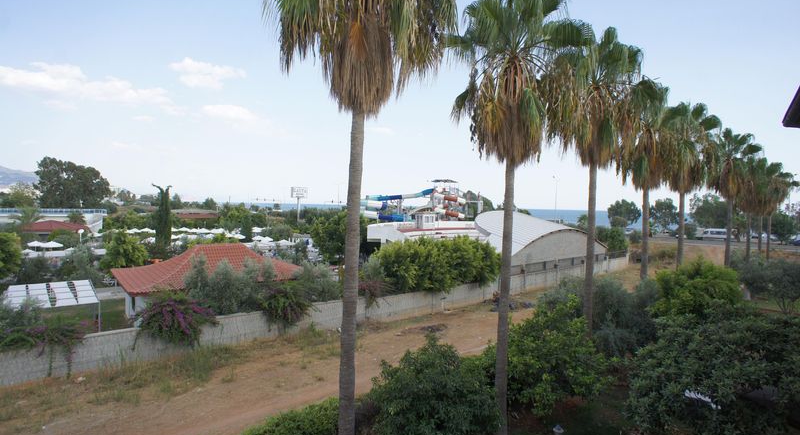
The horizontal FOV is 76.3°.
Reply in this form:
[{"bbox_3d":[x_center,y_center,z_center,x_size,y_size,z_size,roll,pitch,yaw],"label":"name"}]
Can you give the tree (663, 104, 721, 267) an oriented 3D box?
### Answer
[{"bbox_3d":[16.290,-0.400,28.930,3.700,12.000,3.600,1,1,0],"label":"tree"}]

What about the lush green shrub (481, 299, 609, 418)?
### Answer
[{"bbox_3d":[5.103,4.778,17.844,4.400,4.100,4.100,1,1,0],"label":"lush green shrub"}]

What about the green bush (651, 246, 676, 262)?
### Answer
[{"bbox_3d":[41.431,5.660,80.000,4.100,2.500,3.500,2,1,27],"label":"green bush"}]

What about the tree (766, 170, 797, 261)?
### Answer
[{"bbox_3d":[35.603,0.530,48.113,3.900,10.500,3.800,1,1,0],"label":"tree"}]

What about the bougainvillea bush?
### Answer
[{"bbox_3d":[-11.955,5.329,27.000,2.000,2.700,3.500,2,2,44],"label":"bougainvillea bush"}]

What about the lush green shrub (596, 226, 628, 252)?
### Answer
[{"bbox_3d":[32.501,3.861,78.084,4.900,5.200,4.600,2,1,23],"label":"lush green shrub"}]

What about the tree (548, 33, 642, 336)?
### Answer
[{"bbox_3d":[7.622,-0.594,20.147,3.900,13.600,3.800,1,1,0],"label":"tree"}]

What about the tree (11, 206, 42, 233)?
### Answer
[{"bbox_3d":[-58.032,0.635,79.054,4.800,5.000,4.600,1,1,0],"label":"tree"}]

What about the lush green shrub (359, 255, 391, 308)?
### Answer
[{"bbox_3d":[-1.825,4.413,35.039,2.300,3.600,2.200,1,1,0],"label":"lush green shrub"}]

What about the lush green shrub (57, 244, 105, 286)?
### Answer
[{"bbox_3d":[-28.281,4.225,45.038,4.100,3.500,3.800,1,1,0],"label":"lush green shrub"}]

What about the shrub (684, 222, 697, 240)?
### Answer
[{"bbox_3d":[57.688,2.543,101.038,2.500,3.500,2.400,1,1,0],"label":"shrub"}]

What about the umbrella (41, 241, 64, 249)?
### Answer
[{"bbox_3d":[-44.774,4.312,65.625,2.800,2.300,2.800,0,1,-34],"label":"umbrella"}]

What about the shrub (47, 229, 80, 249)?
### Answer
[{"bbox_3d":[-47.044,3.548,71.111,4.600,3.500,4.200,0,1,-33],"label":"shrub"}]

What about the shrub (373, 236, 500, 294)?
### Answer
[{"bbox_3d":[3.656,4.129,45.329,4.200,5.200,12.500,2,2,44],"label":"shrub"}]

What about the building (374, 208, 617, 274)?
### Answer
[{"bbox_3d":[12.141,2.873,68.570,23.000,7.900,25.000,2,2,44],"label":"building"}]

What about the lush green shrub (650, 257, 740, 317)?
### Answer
[{"bbox_3d":[15.176,4.043,26.043,4.300,4.000,4.100,1,1,0],"label":"lush green shrub"}]

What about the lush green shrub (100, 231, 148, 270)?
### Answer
[{"bbox_3d":[-26.076,3.707,48.100,4.400,4.650,4.200,1,1,-28],"label":"lush green shrub"}]

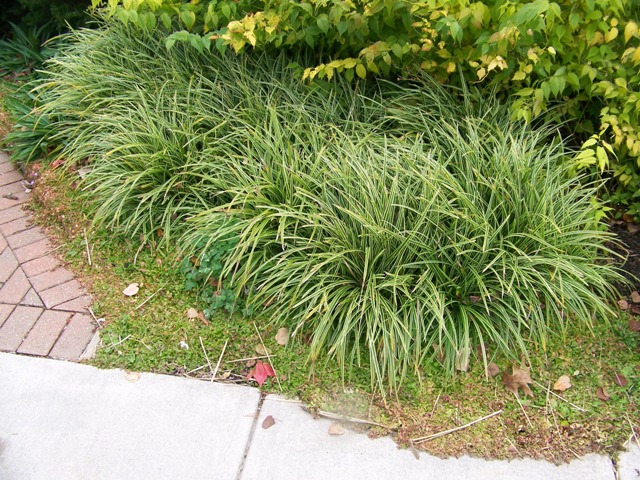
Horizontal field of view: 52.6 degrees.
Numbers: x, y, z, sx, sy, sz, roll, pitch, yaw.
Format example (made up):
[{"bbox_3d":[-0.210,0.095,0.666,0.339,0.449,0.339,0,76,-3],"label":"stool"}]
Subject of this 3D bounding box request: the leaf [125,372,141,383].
[{"bbox_3d":[-0.576,0.421,1.977,0.049,0.010,0.038,5,37,4],"label":"leaf"}]

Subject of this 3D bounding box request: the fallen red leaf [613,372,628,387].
[{"bbox_3d":[0.931,0.435,2.006,0.042,0.015,0.048,24,42,26],"label":"fallen red leaf"}]

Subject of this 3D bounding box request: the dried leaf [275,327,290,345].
[{"bbox_3d":[-0.124,0.323,2.172,0.049,0.025,0.081,9,38,9],"label":"dried leaf"}]

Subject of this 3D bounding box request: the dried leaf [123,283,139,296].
[{"bbox_3d":[-0.679,0.180,2.334,0.051,0.018,0.070,7,38,7],"label":"dried leaf"}]

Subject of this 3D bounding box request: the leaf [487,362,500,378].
[{"bbox_3d":[0.562,0.420,2.087,0.036,0.018,0.059,8,38,7],"label":"leaf"}]

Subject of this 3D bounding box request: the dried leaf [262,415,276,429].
[{"bbox_3d":[-0.154,0.539,1.911,0.046,0.015,0.032,-27,46,-33],"label":"dried leaf"}]

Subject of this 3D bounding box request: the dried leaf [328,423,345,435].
[{"bbox_3d":[0.048,0.542,1.845,0.043,0.012,0.038,4,37,3],"label":"dried leaf"}]

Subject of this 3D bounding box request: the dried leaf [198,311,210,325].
[{"bbox_3d":[-0.391,0.263,2.173,0.018,0.018,0.074,-19,42,-26],"label":"dried leaf"}]

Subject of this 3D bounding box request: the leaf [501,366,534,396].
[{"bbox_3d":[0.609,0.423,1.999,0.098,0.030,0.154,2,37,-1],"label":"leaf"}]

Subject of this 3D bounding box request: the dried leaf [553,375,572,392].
[{"bbox_3d":[0.772,0.457,2.045,0.083,0.025,0.040,-30,48,-35],"label":"dried leaf"}]

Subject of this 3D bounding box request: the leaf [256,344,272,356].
[{"bbox_3d":[-0.184,0.361,2.127,0.047,0.015,0.053,-17,41,-24],"label":"leaf"}]

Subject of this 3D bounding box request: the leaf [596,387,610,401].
[{"bbox_3d":[0.882,0.483,2.020,0.030,0.020,0.046,-12,40,-18],"label":"leaf"}]

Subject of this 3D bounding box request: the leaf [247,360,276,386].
[{"bbox_3d":[-0.177,0.408,1.981,0.093,0.025,0.100,2,37,0],"label":"leaf"}]

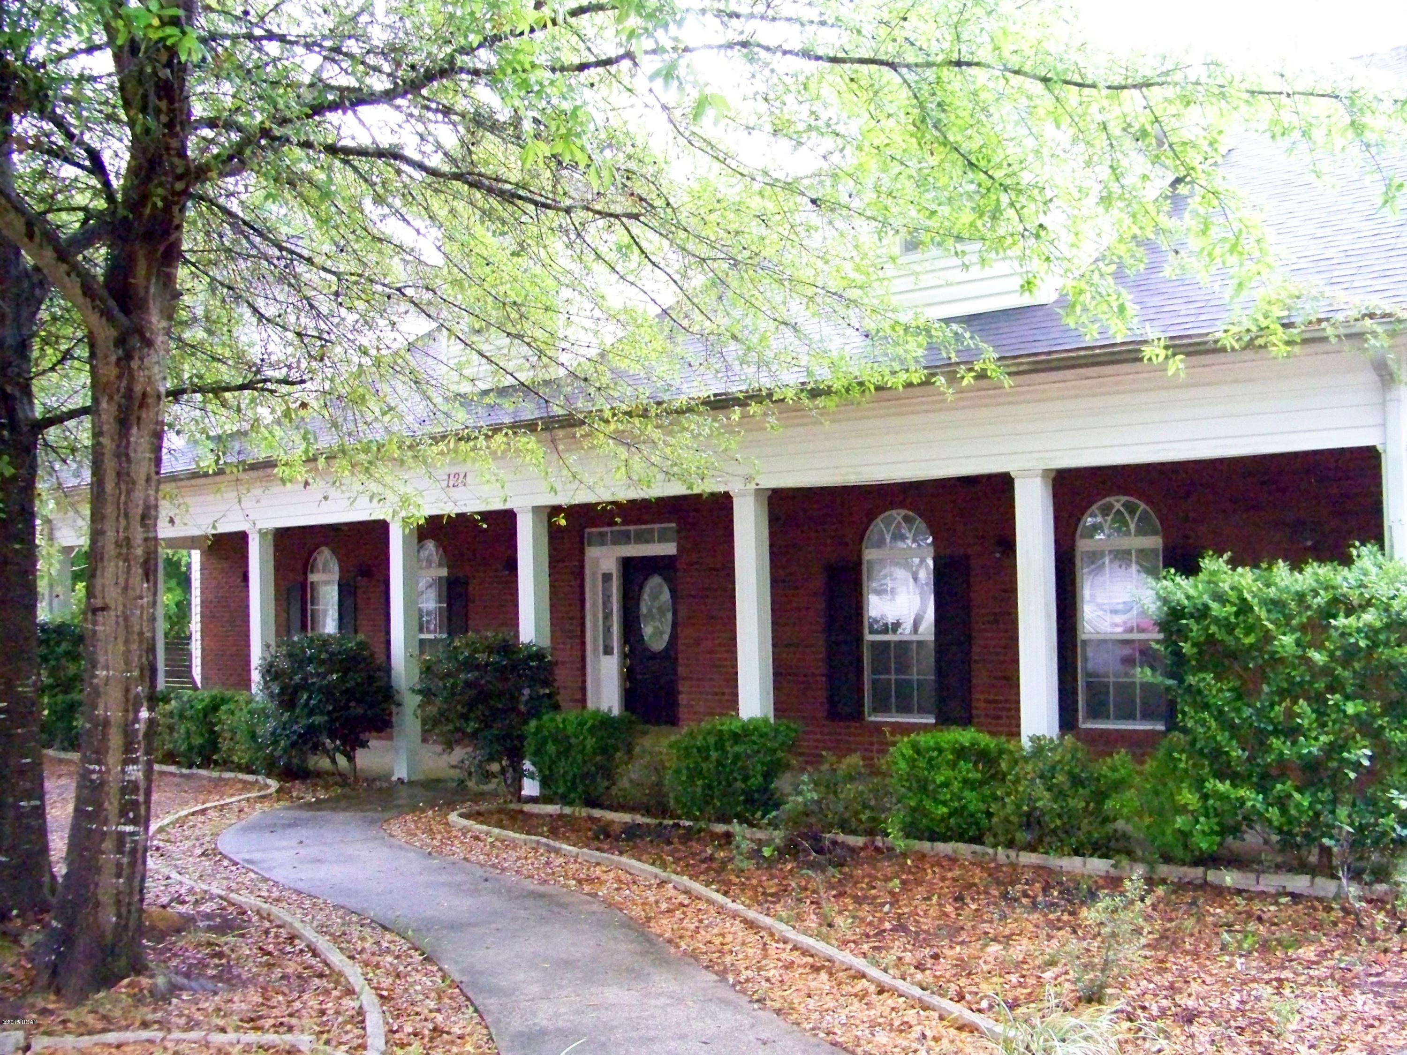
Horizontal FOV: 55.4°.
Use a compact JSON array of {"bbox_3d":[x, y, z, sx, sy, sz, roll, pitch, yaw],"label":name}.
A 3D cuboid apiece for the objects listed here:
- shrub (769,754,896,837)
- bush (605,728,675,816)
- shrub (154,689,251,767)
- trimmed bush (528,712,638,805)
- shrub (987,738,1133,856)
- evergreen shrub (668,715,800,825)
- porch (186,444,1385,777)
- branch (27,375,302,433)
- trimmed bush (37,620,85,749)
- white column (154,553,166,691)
[{"bbox_3d":[0.921,1.902,9.603,0.928,0.551,0.816,-3,-3,35],"label":"shrub"},{"bbox_3d":[-0.489,1.924,10.599,0.720,0.700,0.640,-3,-3,35],"label":"bush"},{"bbox_3d":[-5.496,2.185,14.639,1.083,0.852,0.975,-3,-3,35],"label":"shrub"},{"bbox_3d":[-1.006,1.890,10.965,0.950,0.803,0.836,-3,-3,35],"label":"trimmed bush"},{"bbox_3d":[2.297,1.719,8.636,0.929,0.753,0.818,-3,-3,35],"label":"shrub"},{"bbox_3d":[0.217,1.820,10.103,1.047,0.797,0.922,-3,-3,35],"label":"evergreen shrub"},{"bbox_3d":[-0.582,1.083,12.375,13.098,2.484,2.557,-3,-3,35],"label":"porch"},{"bbox_3d":[-3.024,-0.701,7.600,1.550,0.340,0.320,-1,-3,-7],"label":"branch"},{"bbox_3d":[-7.954,1.965,16.692,1.150,1.580,1.100,-3,-3,35],"label":"trimmed bush"},{"bbox_3d":[-7.712,1.586,18.939,0.200,2.444,0.200,-3,-3,35],"label":"white column"}]

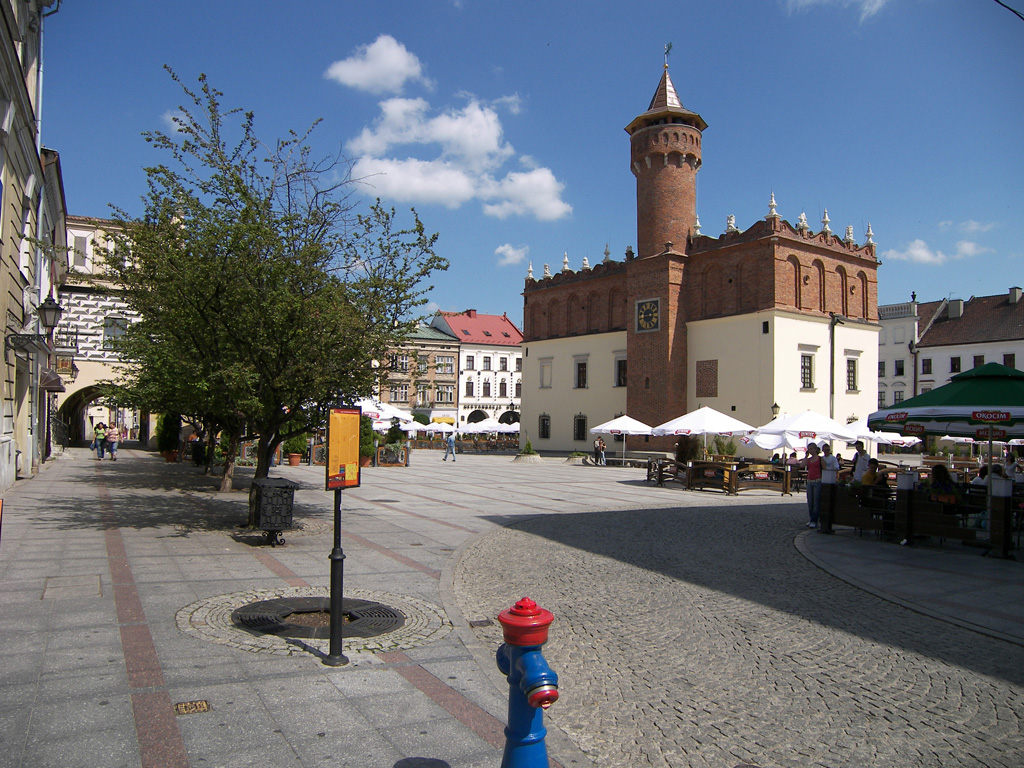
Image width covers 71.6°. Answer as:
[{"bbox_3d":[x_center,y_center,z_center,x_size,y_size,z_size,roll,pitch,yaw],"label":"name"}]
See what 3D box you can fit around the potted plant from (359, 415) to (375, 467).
[{"bbox_3d":[-6.706,2.586,32.500,0.880,2.380,0.880,1,-3,0],"label":"potted plant"}]

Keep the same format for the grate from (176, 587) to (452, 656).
[{"bbox_3d":[-1.681,2.022,6.200,2.280,0.080,2.280,3,-5,0],"label":"grate"}]

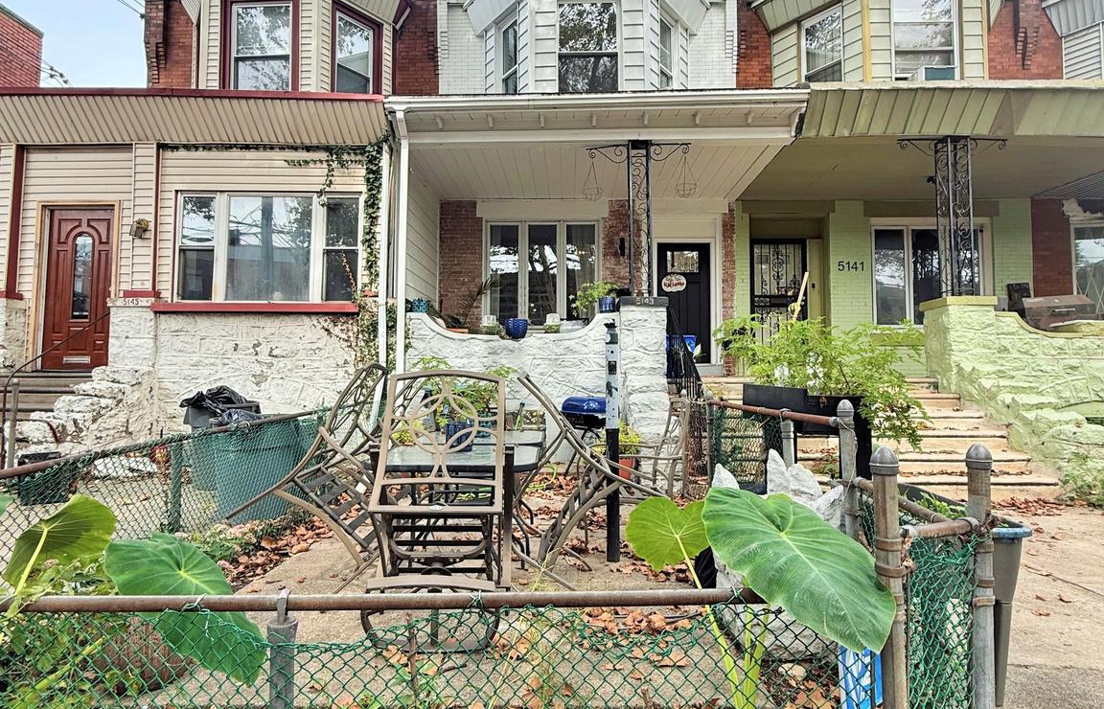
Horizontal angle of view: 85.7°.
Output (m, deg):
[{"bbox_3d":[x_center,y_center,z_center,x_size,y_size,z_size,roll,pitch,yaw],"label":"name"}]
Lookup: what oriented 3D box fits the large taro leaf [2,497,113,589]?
[{"bbox_3d":[-1.557,0.599,1.881,0.336,0.290,0.260,0,-3,1],"label":"large taro leaf"}]

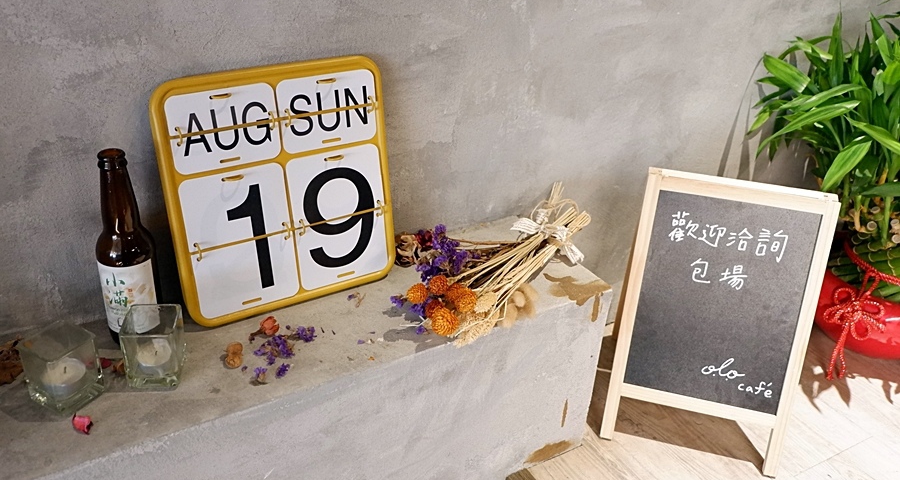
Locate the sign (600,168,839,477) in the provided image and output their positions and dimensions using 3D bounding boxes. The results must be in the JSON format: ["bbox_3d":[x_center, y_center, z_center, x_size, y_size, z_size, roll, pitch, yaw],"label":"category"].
[{"bbox_3d":[0.432,0.097,1.120,0.270,0.425,0.300,10,26,14],"label":"sign"}]

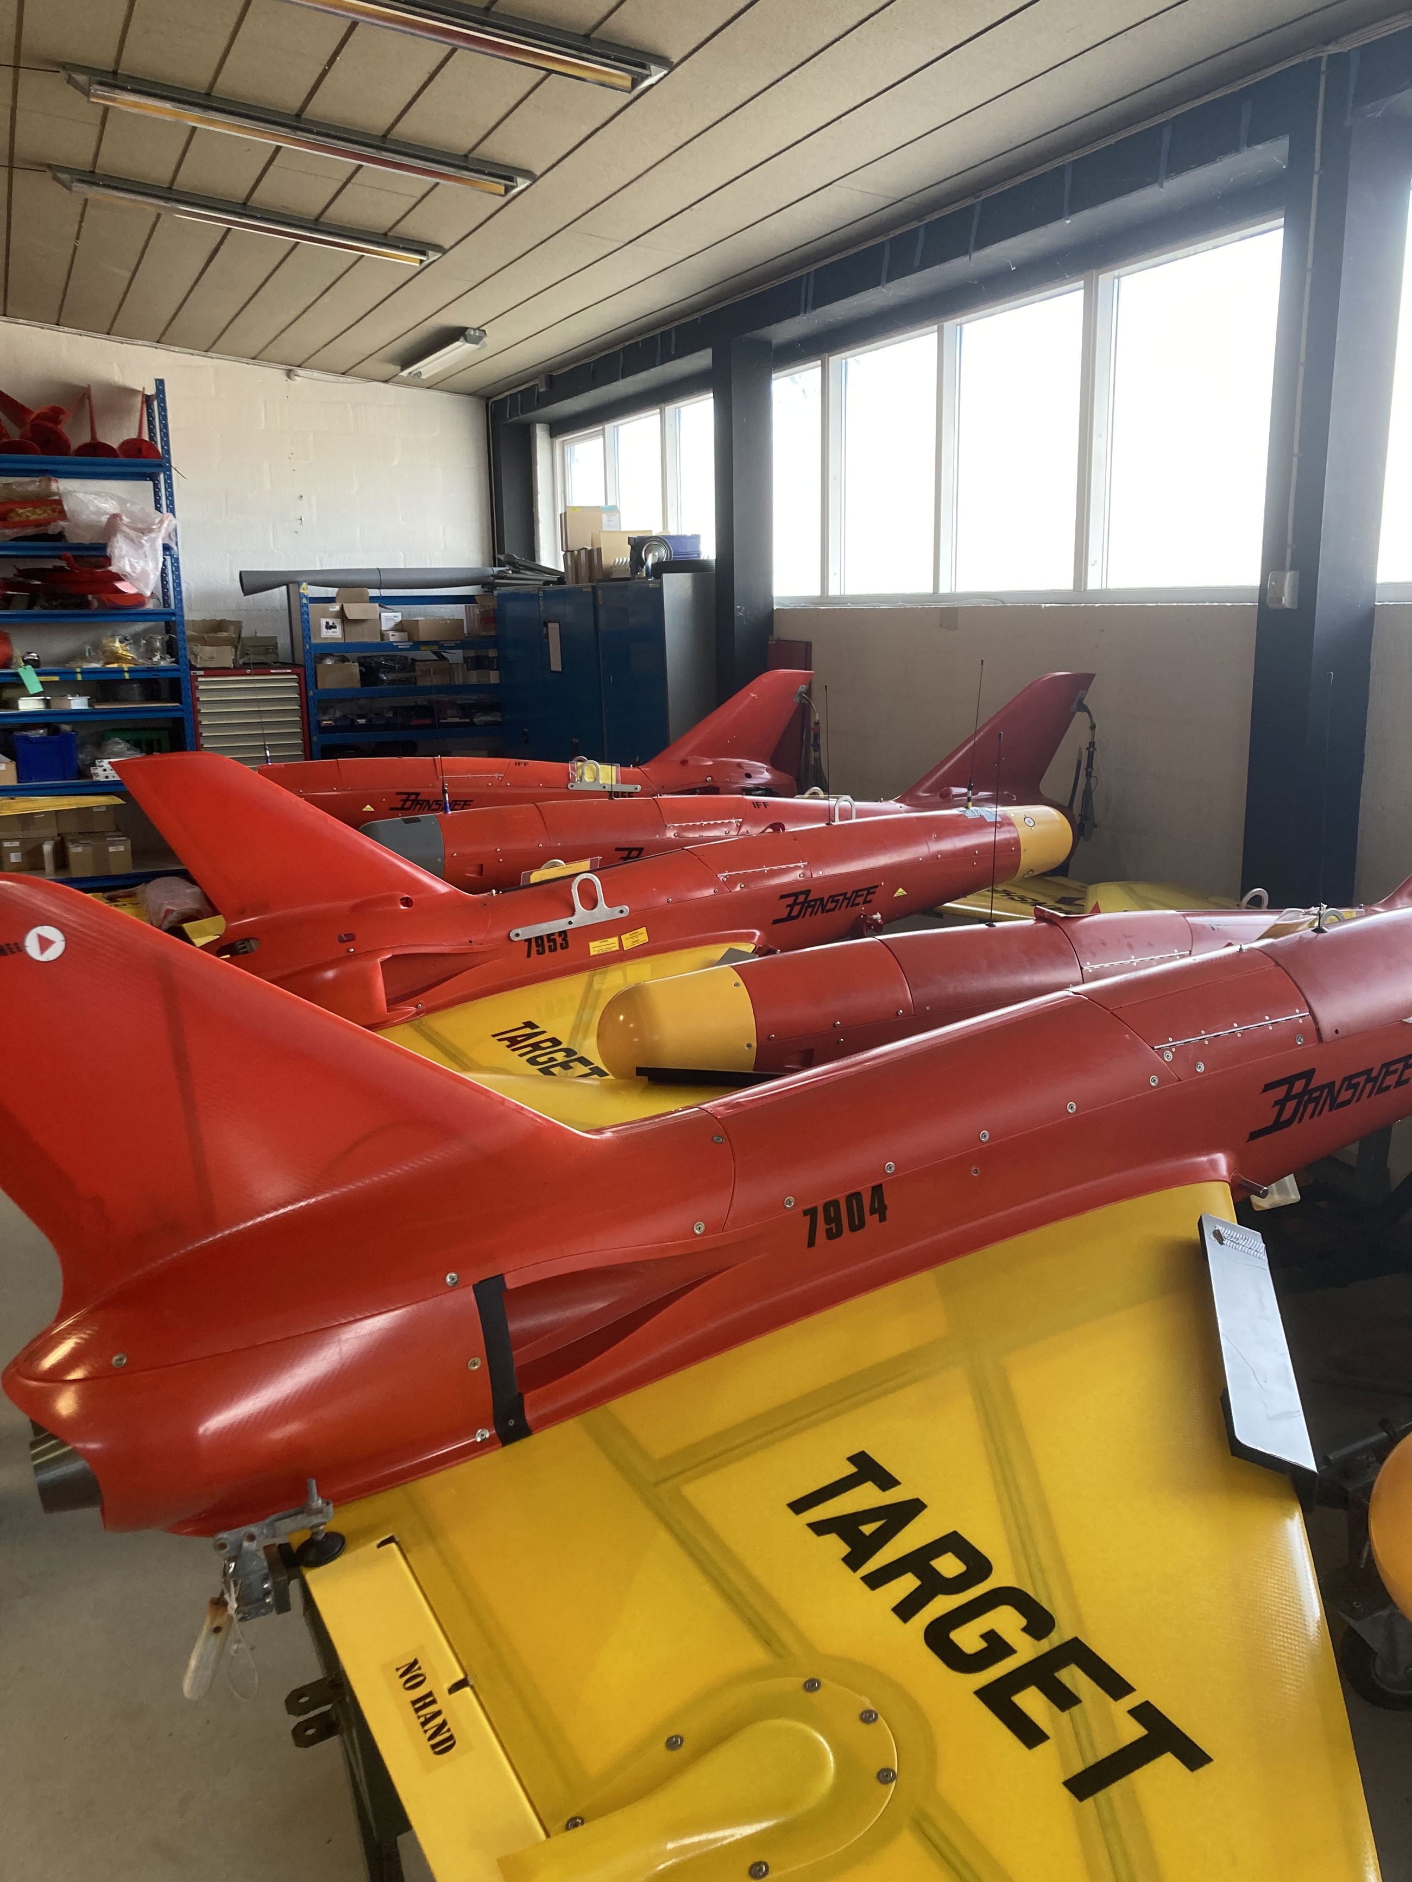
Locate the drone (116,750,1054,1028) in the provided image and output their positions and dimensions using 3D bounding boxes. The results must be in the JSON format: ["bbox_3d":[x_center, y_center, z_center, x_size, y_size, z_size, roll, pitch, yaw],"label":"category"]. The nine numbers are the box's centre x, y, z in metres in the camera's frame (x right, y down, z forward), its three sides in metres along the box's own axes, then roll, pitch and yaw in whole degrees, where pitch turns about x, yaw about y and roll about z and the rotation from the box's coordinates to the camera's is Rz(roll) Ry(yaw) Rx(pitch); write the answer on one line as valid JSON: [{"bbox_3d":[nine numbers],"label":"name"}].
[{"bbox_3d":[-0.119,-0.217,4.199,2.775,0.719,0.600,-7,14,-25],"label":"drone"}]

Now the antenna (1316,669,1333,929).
[{"bbox_3d":[0.874,-0.194,2.145,0.020,0.369,0.020,-9,15,-23],"label":"antenna"}]

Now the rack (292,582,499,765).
[{"bbox_3d":[-2.255,-1.724,11.426,1.520,1.835,0.450,-6,14,-24],"label":"rack"}]

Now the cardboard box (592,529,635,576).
[{"bbox_3d":[-0.507,-2.377,9.367,0.300,0.290,0.160,-6,14,-24],"label":"cardboard box"}]

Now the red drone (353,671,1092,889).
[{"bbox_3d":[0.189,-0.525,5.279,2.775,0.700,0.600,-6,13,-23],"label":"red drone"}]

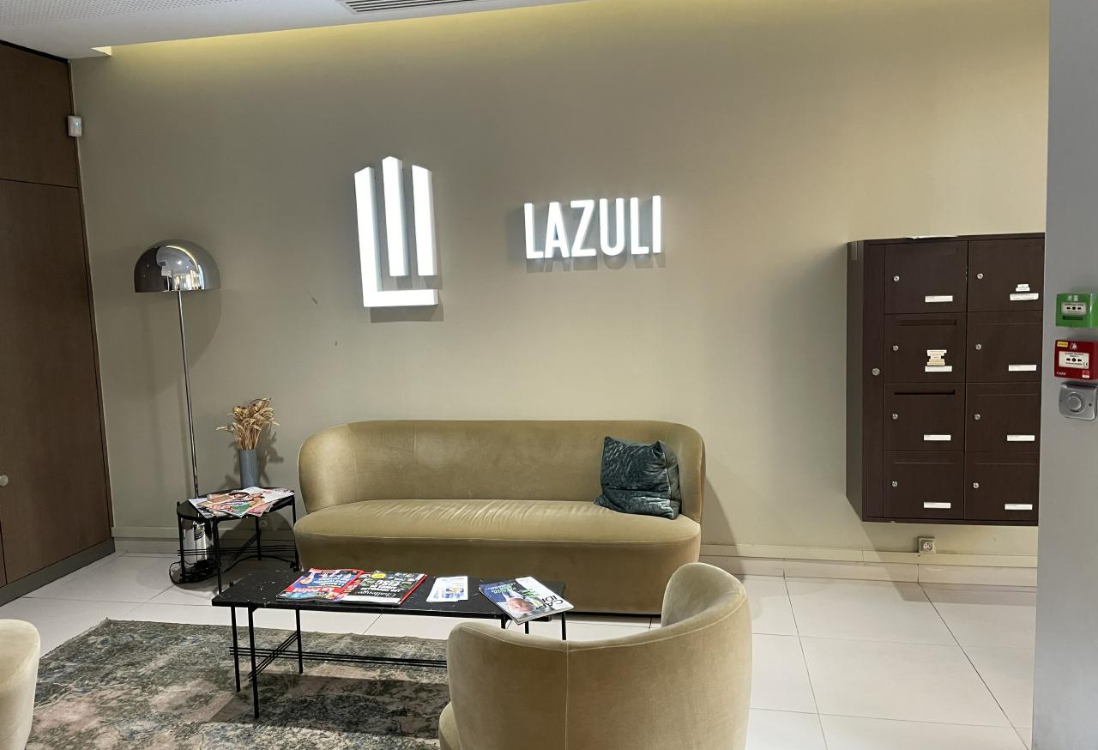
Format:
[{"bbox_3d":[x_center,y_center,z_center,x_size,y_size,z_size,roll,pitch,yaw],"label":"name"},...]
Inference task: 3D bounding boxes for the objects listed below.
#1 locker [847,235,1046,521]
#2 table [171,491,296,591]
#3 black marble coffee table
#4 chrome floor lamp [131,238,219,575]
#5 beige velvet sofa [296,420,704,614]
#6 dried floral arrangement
[{"bbox_3d":[1.713,0.011,3.572,0.740,1.190,0.400,-1,6,12],"label":"locker"},{"bbox_3d":[-1.588,0.831,4.210,0.555,0.415,0.555,-1,6,12],"label":"table"},{"bbox_3d":[-0.545,0.935,2.843,1.220,0.405,0.370,-1,6,12],"label":"black marble coffee table"},{"bbox_3d":[-1.866,0.171,4.283,0.410,1.730,0.410,-1,6,12],"label":"chrome floor lamp"},{"bbox_3d":[-0.239,0.641,3.904,1.930,0.770,0.650,-1,6,12],"label":"beige velvet sofa"},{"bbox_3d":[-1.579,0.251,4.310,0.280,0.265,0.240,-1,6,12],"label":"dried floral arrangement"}]

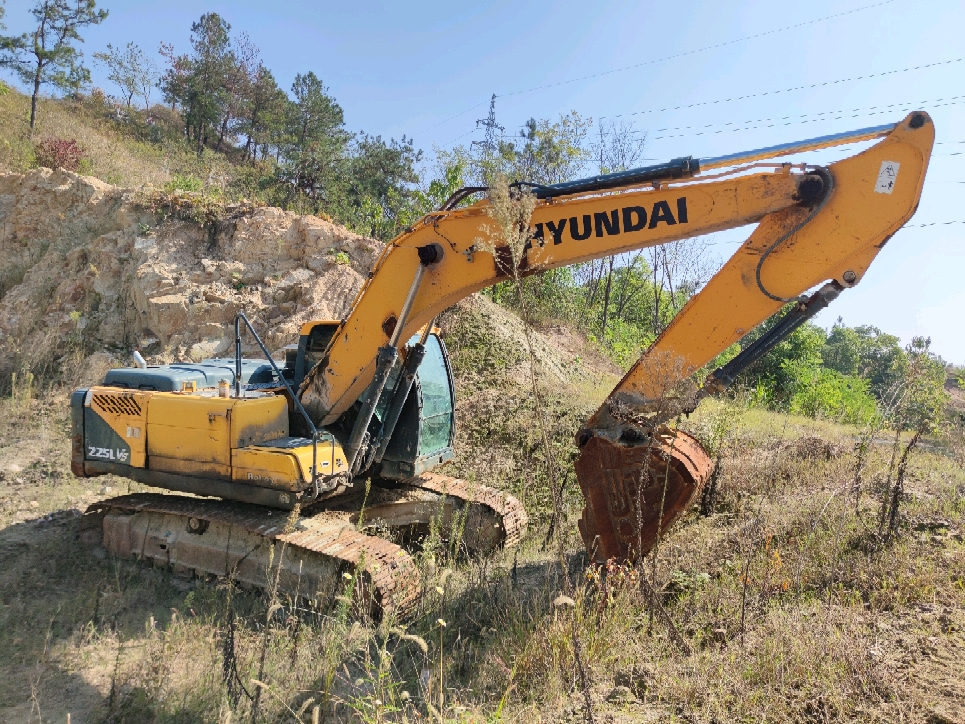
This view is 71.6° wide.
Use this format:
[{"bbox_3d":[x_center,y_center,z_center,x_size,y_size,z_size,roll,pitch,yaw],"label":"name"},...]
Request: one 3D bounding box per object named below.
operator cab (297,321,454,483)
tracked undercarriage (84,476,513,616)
[{"bbox_3d":[-1.358,0.399,8.720,1.820,1.810,1.000,3,4,25],"label":"operator cab"},{"bbox_3d":[-2.103,1.992,8.202,4.440,0.930,2.990,3,4,29],"label":"tracked undercarriage"}]

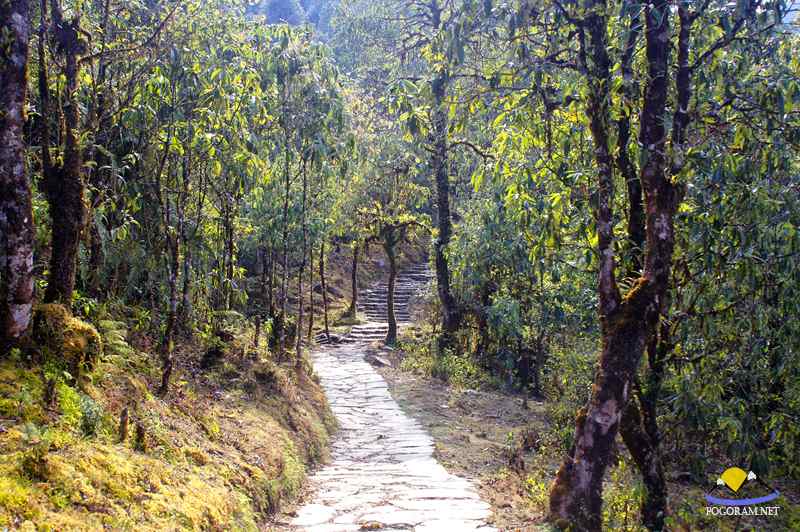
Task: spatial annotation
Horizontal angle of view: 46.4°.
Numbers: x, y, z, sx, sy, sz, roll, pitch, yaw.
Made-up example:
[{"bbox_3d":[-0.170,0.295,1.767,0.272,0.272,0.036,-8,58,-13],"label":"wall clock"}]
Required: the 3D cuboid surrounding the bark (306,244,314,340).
[{"bbox_3d":[-1.728,0.512,18.000,0.150,1.853,0.139,0,0,0],"label":"bark"}]

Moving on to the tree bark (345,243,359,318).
[{"bbox_3d":[-1.170,0.350,22.500,0.328,1.834,0.270,0,0,0],"label":"tree bark"}]

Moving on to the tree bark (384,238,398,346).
[{"bbox_3d":[-0.167,0.520,18.300,0.267,2.119,0.261,0,0,0],"label":"tree bark"}]

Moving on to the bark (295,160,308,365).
[{"bbox_3d":[-1.479,-0.053,14.000,0.204,3.063,0.179,0,0,0],"label":"bark"}]

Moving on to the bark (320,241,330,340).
[{"bbox_3d":[-1.518,0.499,19.000,0.198,2.038,0.163,0,0,0],"label":"bark"}]

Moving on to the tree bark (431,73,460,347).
[{"bbox_3d":[0.854,-1.060,17.500,0.546,5.142,0.507,0,0,0],"label":"tree bark"}]

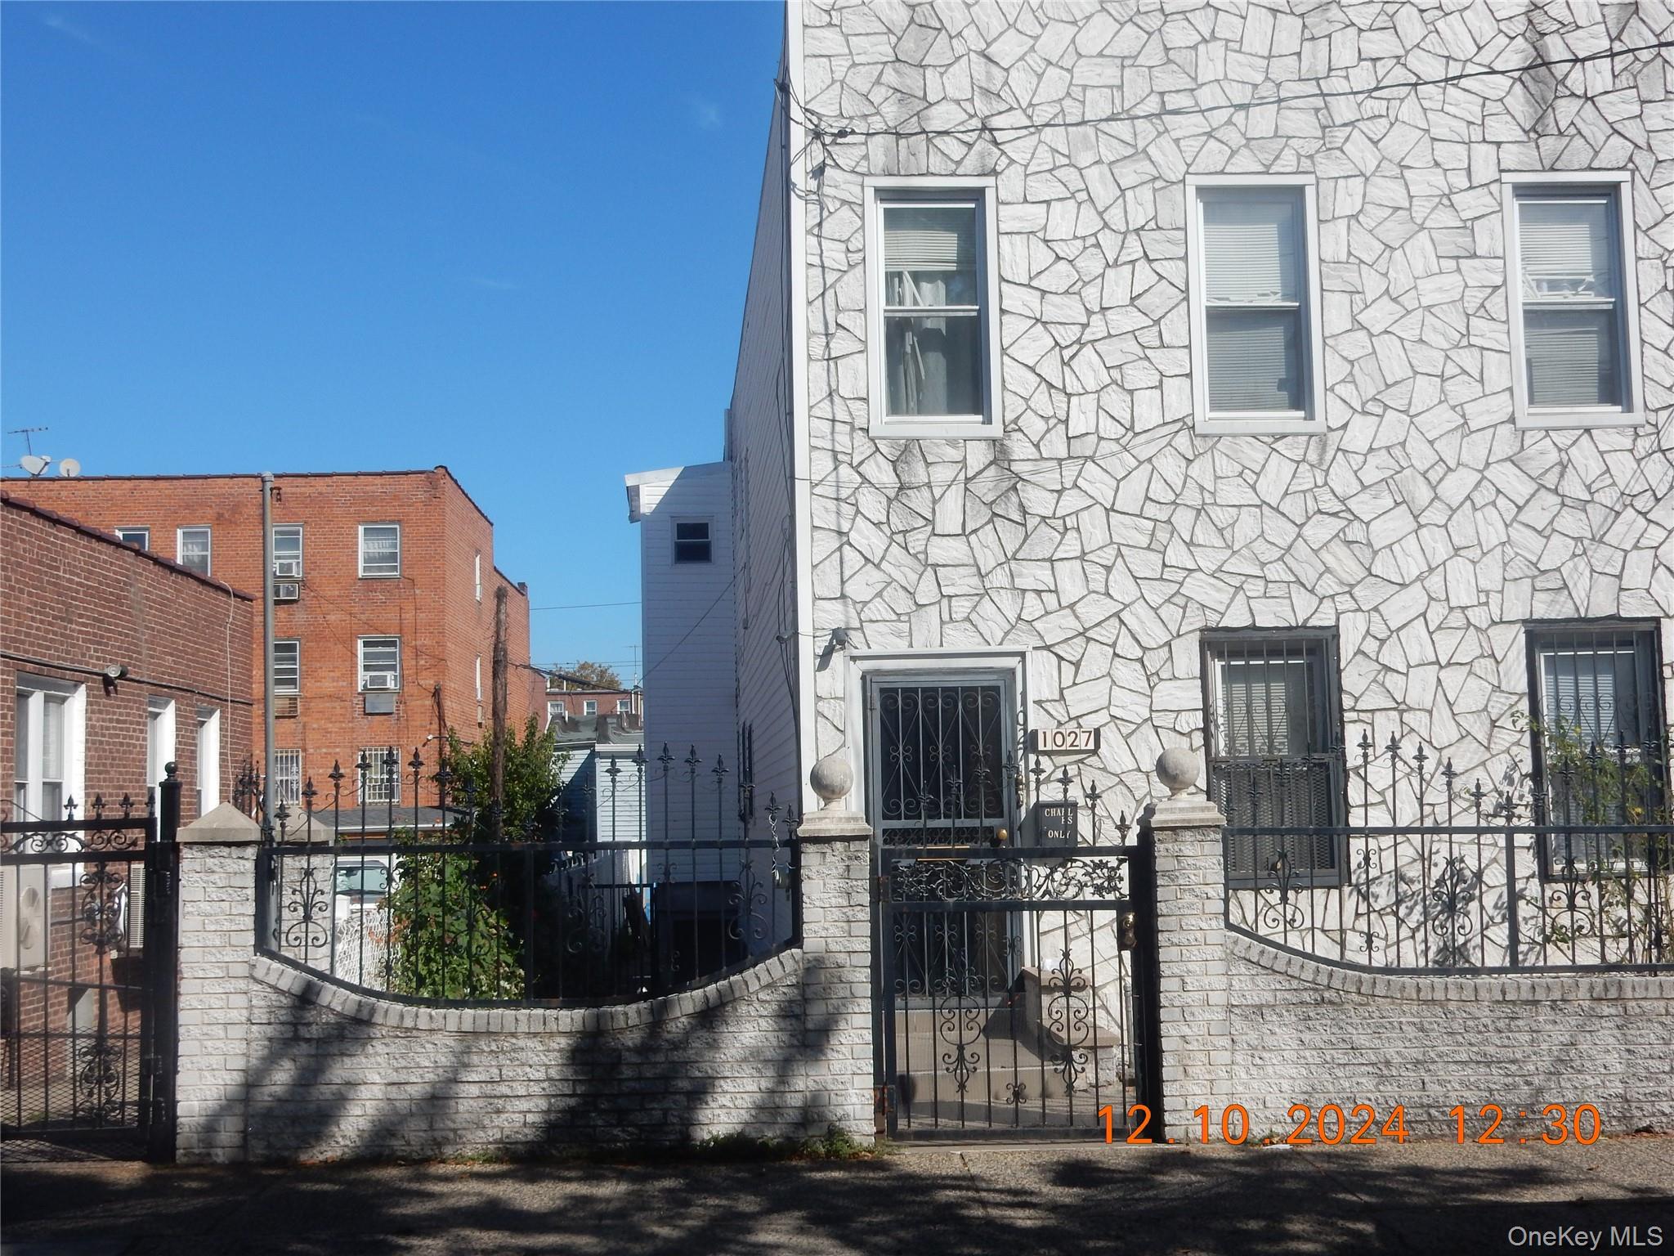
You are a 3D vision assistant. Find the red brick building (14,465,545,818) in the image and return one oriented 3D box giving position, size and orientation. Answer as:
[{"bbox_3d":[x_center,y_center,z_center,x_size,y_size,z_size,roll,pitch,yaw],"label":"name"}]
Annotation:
[{"bbox_3d":[-14.321,2.065,55.235,10.500,9.500,17.000,-1,-5,-2],"label":"red brick building"}]

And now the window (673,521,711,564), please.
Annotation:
[{"bbox_3d":[-1.738,-1.018,24.900,0.490,0.550,0.120,-1,-5,-4],"label":"window"}]

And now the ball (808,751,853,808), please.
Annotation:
[{"bbox_3d":[-0.027,0.715,9.680,0.207,0.245,0.207,-1,-5,0],"label":"ball"}]

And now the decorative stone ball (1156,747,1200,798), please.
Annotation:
[{"bbox_3d":[1.606,0.684,9.800,0.207,0.237,0.207,-1,-5,0],"label":"decorative stone ball"}]

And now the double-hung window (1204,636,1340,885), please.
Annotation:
[{"bbox_3d":[2.727,0.801,13.000,0.860,1.570,0.150,-1,-5,-4],"label":"double-hung window"}]

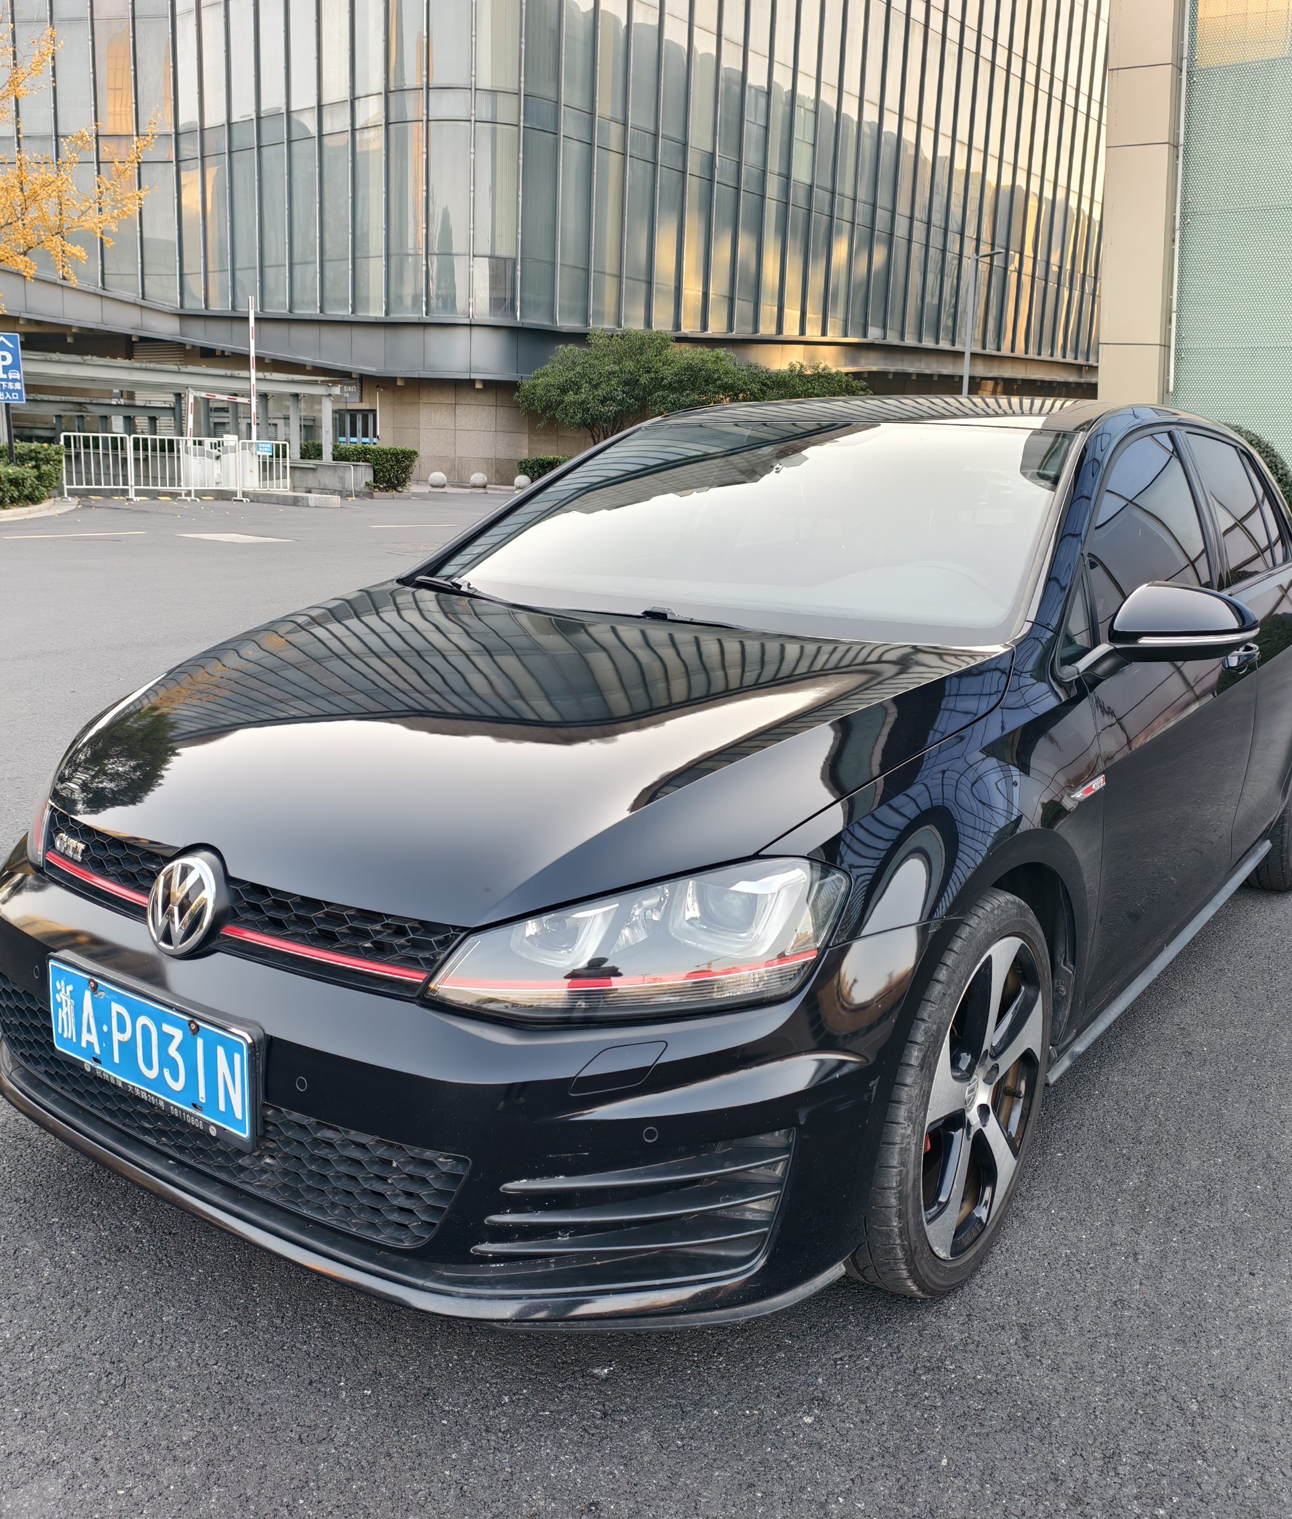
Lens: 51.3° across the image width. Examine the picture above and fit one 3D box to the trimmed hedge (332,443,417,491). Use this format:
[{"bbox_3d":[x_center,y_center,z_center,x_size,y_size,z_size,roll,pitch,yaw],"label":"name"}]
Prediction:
[{"bbox_3d":[-5.922,-6.352,29.200,1.900,1.050,1.200,-3,14,-14],"label":"trimmed hedge"}]

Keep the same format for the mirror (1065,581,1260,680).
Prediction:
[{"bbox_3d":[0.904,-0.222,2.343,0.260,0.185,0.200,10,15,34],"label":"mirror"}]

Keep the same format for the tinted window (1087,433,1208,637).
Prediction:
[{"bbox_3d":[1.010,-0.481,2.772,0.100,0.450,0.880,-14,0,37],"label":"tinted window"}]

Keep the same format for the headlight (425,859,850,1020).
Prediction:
[{"bbox_3d":[-0.009,0.201,1.638,0.420,0.190,0.350,10,15,34],"label":"headlight"}]

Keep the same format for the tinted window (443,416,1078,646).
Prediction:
[{"bbox_3d":[0.229,-0.543,2.856,1.380,0.160,0.800,10,47,34],"label":"tinted window"}]

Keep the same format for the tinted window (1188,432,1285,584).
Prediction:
[{"bbox_3d":[1.532,-0.647,3.487,0.100,0.400,0.760,-14,0,37],"label":"tinted window"}]

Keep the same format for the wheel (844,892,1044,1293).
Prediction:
[{"bbox_3d":[0.445,0.494,2.097,0.225,0.635,0.635,10,15,34],"label":"wheel"}]

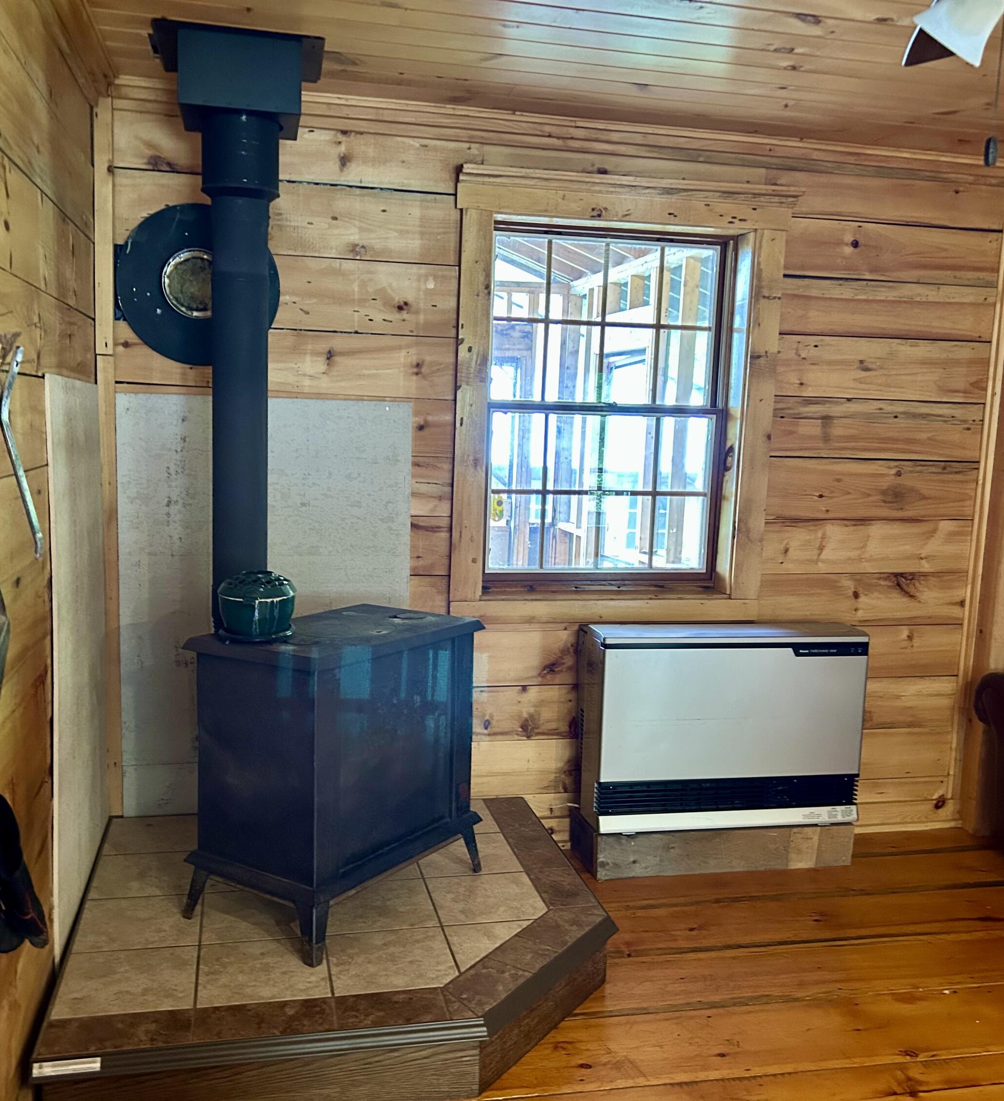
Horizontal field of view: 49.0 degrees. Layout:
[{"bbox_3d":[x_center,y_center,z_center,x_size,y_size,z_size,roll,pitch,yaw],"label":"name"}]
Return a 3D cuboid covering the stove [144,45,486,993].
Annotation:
[{"bbox_3d":[-0.593,-0.195,3.001,0.910,2.247,0.700,7,9,32],"label":"stove"}]

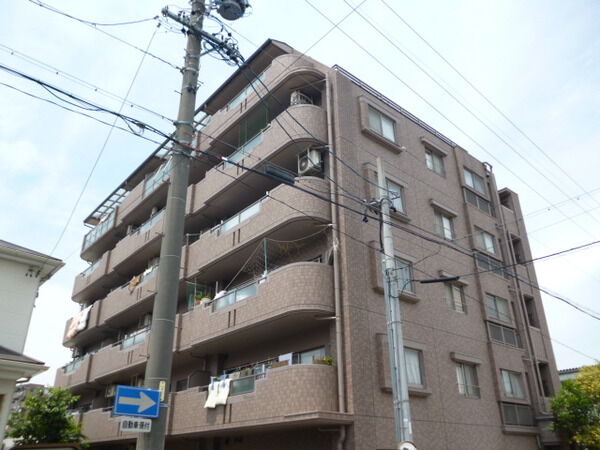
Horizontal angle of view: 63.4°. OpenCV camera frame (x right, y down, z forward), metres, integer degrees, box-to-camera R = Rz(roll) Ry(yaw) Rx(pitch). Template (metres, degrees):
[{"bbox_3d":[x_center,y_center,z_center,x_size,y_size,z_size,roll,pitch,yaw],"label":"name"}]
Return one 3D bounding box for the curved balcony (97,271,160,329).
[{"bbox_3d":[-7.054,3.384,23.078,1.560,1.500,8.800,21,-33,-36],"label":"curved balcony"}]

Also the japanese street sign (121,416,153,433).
[{"bbox_3d":[-2.055,2.524,6.100,0.410,0.165,0.030,19,-32,-33],"label":"japanese street sign"}]

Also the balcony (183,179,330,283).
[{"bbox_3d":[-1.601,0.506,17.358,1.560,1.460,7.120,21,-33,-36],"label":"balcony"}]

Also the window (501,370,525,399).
[{"bbox_3d":[7.571,5.652,17.240,1.350,0.950,0.120,20,-33,-35],"label":"window"}]

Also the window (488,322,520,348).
[{"bbox_3d":[7.796,4.281,18.593,2.050,0.700,0.150,21,-33,-36],"label":"window"}]

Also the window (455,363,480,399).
[{"bbox_3d":[5.498,5.127,15.966,1.200,1.040,0.150,21,-33,-36],"label":"window"}]

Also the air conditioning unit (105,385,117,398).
[{"bbox_3d":[-8.768,7.774,22.696,0.300,0.580,0.750,20,-33,-35],"label":"air conditioning unit"}]

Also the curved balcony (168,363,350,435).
[{"bbox_3d":[-1.631,5.527,14.828,1.300,1.420,7.650,20,-33,-35],"label":"curved balcony"}]

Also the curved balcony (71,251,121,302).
[{"bbox_3d":[-12.127,3.459,29.902,1.420,1.370,6.300,20,-33,-35],"label":"curved balcony"}]

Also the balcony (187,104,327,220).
[{"bbox_3d":[-1.752,-2.057,18.823,1.420,1.420,7.600,20,-33,-35],"label":"balcony"}]

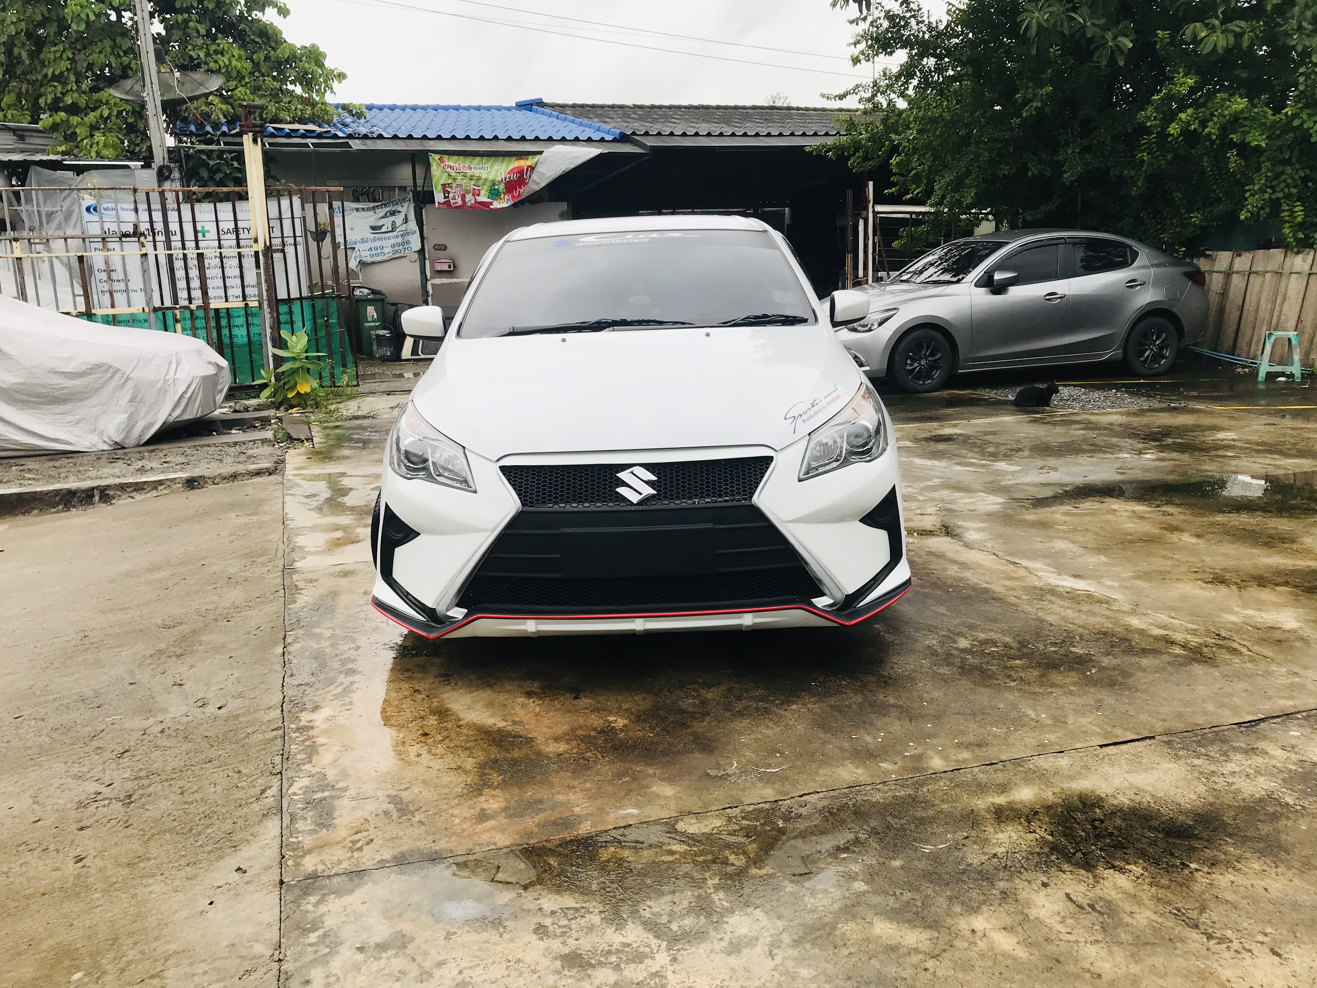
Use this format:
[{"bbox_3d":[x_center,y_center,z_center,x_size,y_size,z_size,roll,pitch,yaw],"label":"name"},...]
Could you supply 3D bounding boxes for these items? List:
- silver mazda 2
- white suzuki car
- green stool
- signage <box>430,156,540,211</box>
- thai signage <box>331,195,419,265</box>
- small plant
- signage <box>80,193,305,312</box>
[{"bbox_3d":[3.482,-1.934,10.876,4.320,1.470,1.720,-6,13,-17],"label":"silver mazda 2"},{"bbox_3d":[-0.079,-0.593,5.126,1.780,1.475,4.500,-2,12,0],"label":"white suzuki car"},{"bbox_3d":[5.797,-1.307,10.007,0.340,0.460,0.340,1,12,12],"label":"green stool"},{"bbox_3d":[-2.354,-4.276,14.617,1.517,0.720,0.060,-5,12,-15],"label":"signage"},{"bbox_3d":[-3.812,-3.557,14.452,1.136,0.907,0.060,-4,12,-12],"label":"thai signage"},{"bbox_3d":[-3.578,-1.251,10.395,0.600,0.720,0.520,-2,12,0],"label":"small plant"},{"bbox_3d":[-4.870,-2.525,11.193,2.188,1.146,0.060,-5,12,-13],"label":"signage"}]

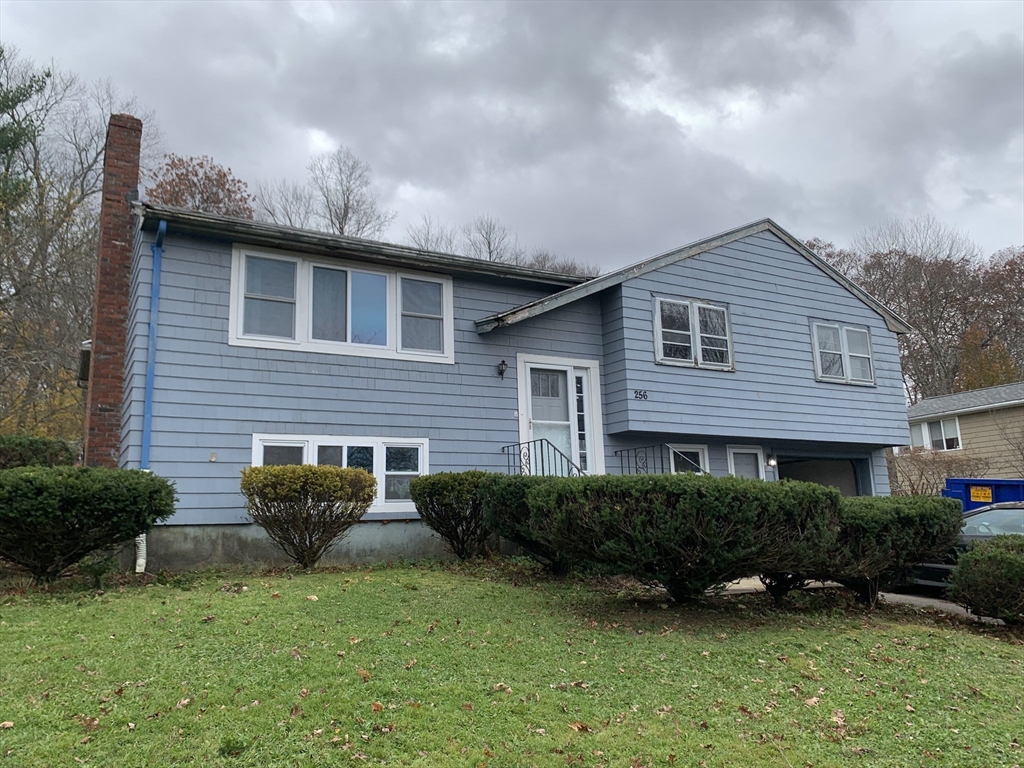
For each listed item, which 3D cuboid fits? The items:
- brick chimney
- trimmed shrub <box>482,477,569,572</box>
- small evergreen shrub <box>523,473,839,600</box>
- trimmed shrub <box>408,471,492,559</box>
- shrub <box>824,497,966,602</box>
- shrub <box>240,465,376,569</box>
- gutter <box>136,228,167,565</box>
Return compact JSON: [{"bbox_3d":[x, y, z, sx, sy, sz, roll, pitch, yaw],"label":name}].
[{"bbox_3d":[-6.058,-0.682,11.595,0.430,6.600,1.300,4,-12,-30],"label":"brick chimney"},{"bbox_3d":[0.354,1.777,9.733,1.467,1.172,1.394,4,-12,-30],"label":"trimmed shrub"},{"bbox_3d":[1.797,1.640,8.127,3.352,1.282,1.400,-1,-10,-3],"label":"small evergreen shrub"},{"bbox_3d":[-0.769,1.802,10.536,1.228,1.154,1.167,-2,-10,0],"label":"trimmed shrub"},{"bbox_3d":[4.121,1.787,8.321,1.304,1.116,1.238,-1,-10,-3],"label":"shrub"},{"bbox_3d":[-2.432,1.605,9.211,1.532,1.175,1.455,4,-12,-30],"label":"shrub"},{"bbox_3d":[-4.357,0.104,9.298,0.110,4.240,0.620,4,-12,-30],"label":"gutter"}]

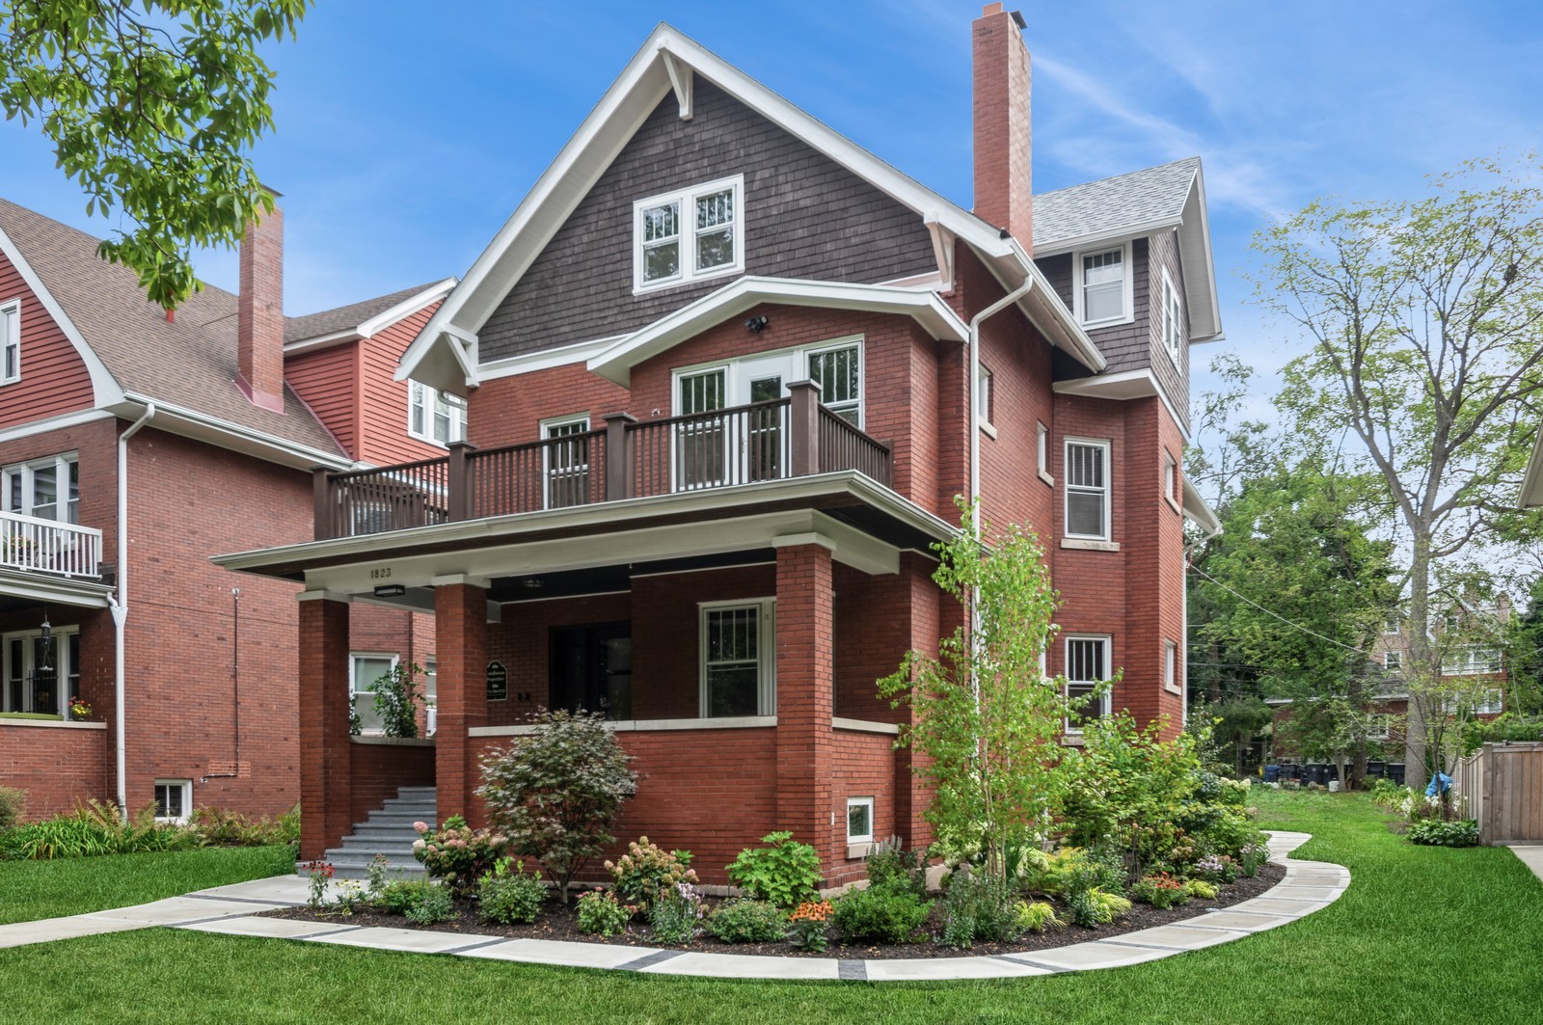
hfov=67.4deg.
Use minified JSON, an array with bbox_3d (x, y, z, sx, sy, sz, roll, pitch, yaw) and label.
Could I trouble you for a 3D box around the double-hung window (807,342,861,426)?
[{"bbox_3d":[0.753,-1.298,13.750,0.720,1.400,0.120,-3,-7,26],"label":"double-hung window"}]

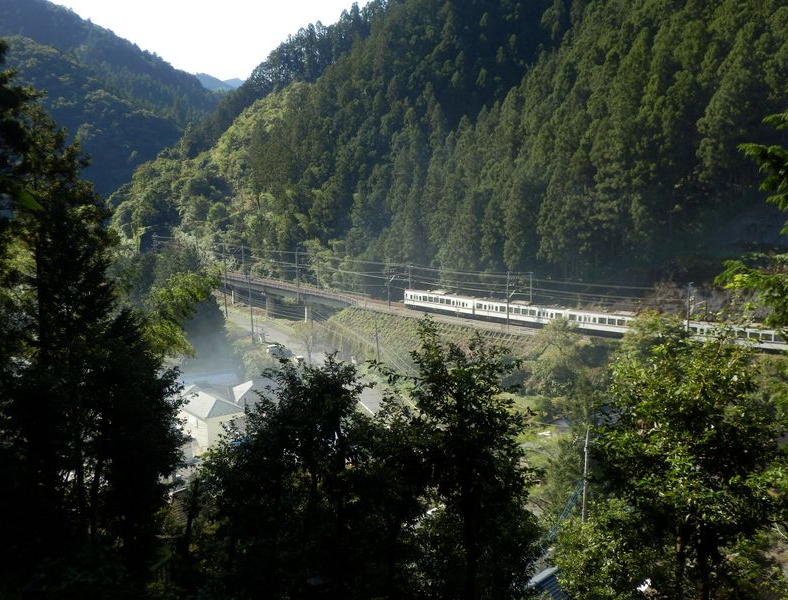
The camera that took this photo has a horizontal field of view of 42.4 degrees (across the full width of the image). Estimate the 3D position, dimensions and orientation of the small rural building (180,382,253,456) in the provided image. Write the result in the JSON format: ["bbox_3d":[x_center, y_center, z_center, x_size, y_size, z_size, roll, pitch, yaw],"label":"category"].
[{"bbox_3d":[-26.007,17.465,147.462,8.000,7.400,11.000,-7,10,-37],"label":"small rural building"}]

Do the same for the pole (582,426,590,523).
[{"bbox_3d":[19.983,18.763,106.000,0.270,11.320,0.270,-1,8,0],"label":"pole"}]

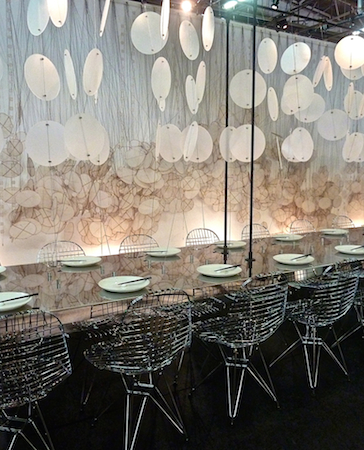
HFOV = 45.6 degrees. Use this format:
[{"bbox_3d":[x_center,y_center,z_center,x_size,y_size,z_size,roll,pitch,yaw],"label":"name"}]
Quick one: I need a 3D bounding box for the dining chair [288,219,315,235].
[{"bbox_3d":[1.392,0.384,4.341,0.485,0.830,0.530,-5,9,-31],"label":"dining chair"}]

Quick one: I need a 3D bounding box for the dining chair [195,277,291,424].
[{"bbox_3d":[0.307,0.622,2.508,0.480,0.825,0.530,-5,9,-31],"label":"dining chair"}]

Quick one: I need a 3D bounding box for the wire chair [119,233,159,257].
[{"bbox_3d":[-0.205,0.516,3.352,0.485,0.830,0.530,-5,9,-31],"label":"wire chair"}]

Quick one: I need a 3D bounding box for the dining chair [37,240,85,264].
[{"bbox_3d":[-0.726,0.559,3.029,0.485,0.830,0.530,-5,9,-31],"label":"dining chair"}]

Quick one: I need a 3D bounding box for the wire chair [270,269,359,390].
[{"bbox_3d":[0.832,0.580,2.823,0.480,0.825,0.530,-5,9,-31],"label":"wire chair"}]

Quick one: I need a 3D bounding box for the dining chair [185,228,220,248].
[{"bbox_3d":[0.305,0.474,3.623,0.480,0.825,0.530,-5,9,-31],"label":"dining chair"}]

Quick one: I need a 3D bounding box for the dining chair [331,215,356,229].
[{"bbox_3d":[1.859,0.349,4.554,0.480,0.825,0.530,-5,9,-31],"label":"dining chair"}]

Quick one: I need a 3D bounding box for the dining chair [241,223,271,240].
[{"bbox_3d":[0.823,0.433,3.933,0.480,0.825,0.530,-5,9,-31],"label":"dining chair"}]

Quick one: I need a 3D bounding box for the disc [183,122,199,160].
[{"bbox_3d":[0.057,-0.519,2.700,0.012,0.250,0.250,15,11,13],"label":"disc"}]

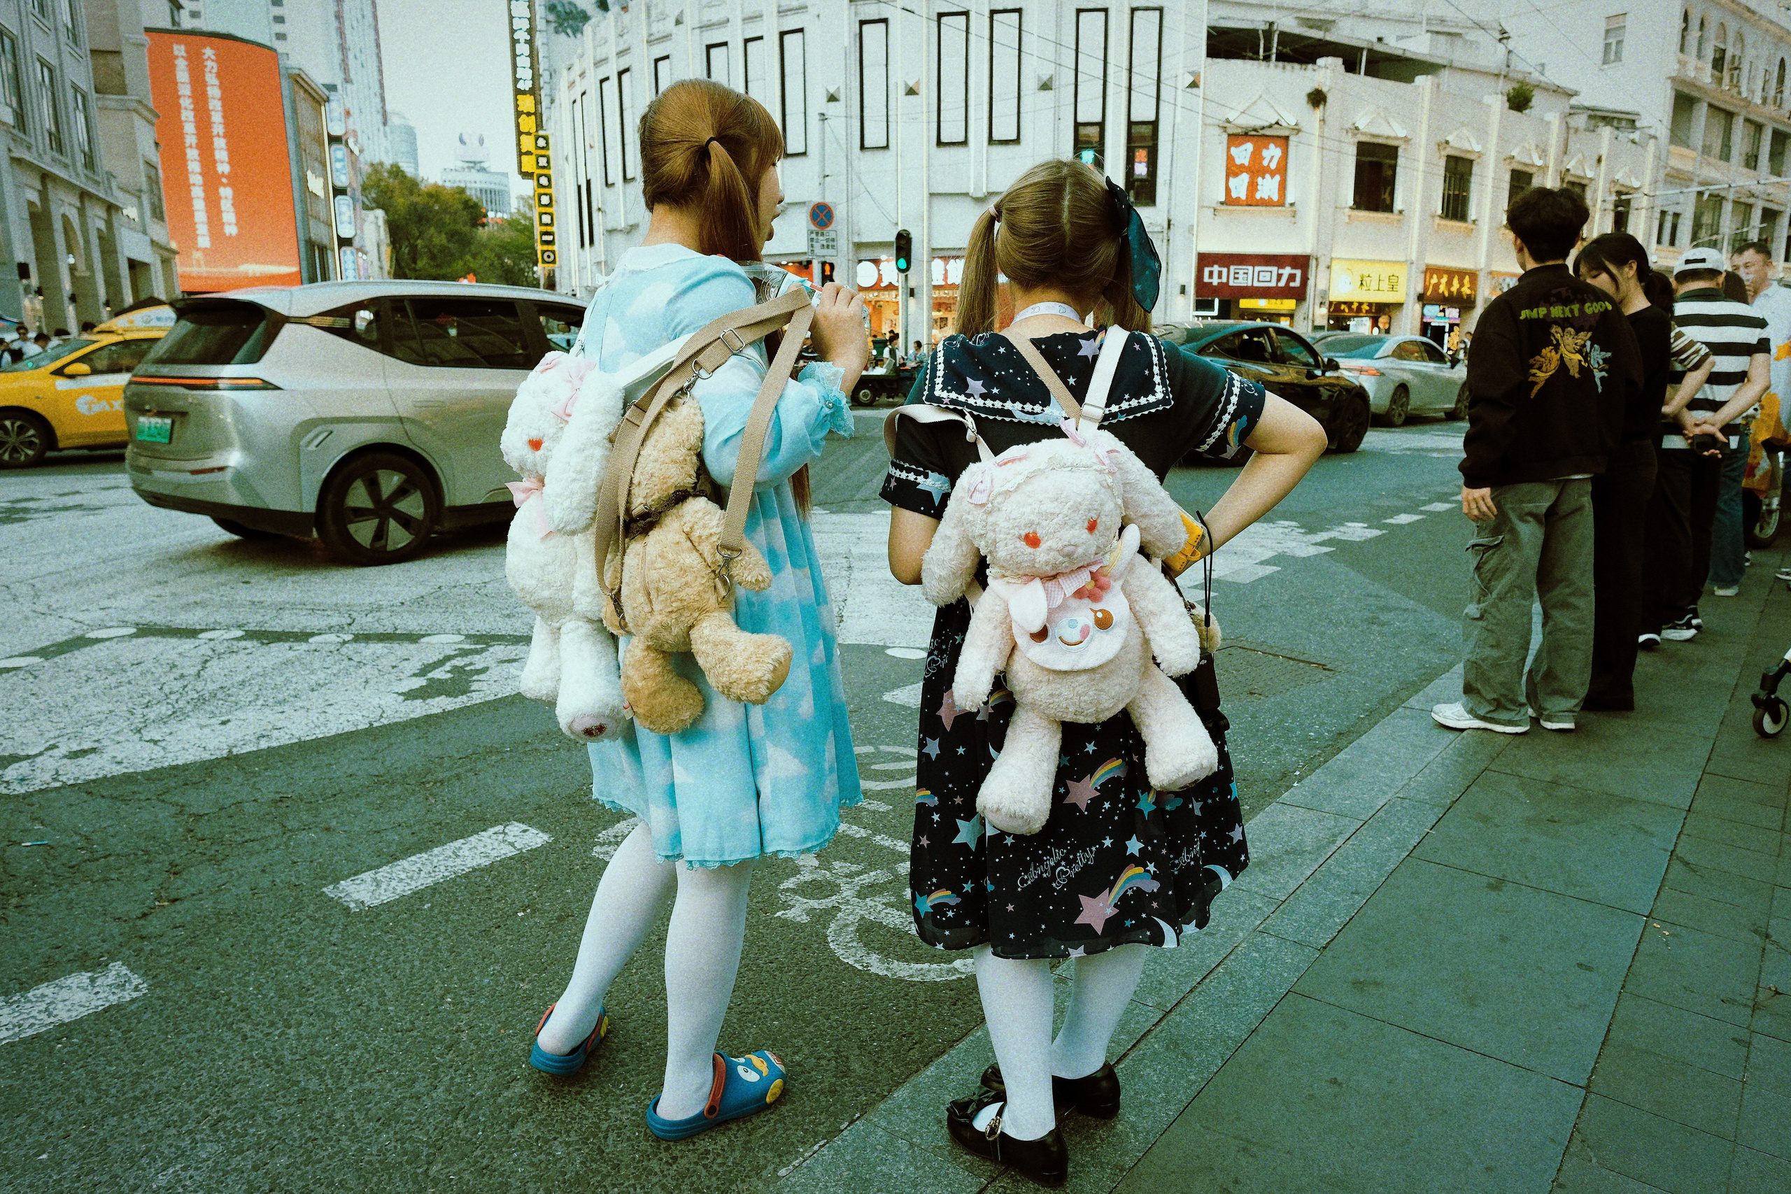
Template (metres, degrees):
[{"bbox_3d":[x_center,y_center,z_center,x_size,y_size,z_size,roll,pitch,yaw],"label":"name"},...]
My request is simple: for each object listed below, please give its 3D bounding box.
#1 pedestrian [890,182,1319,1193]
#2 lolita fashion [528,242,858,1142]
[{"bbox_3d":[0.286,0.122,1.926,0.660,1.530,0.420,-2,12,-10],"label":"pedestrian"},{"bbox_3d":[-0.344,0.152,2.044,0.500,1.430,0.460,-11,16,-41],"label":"lolita fashion"}]

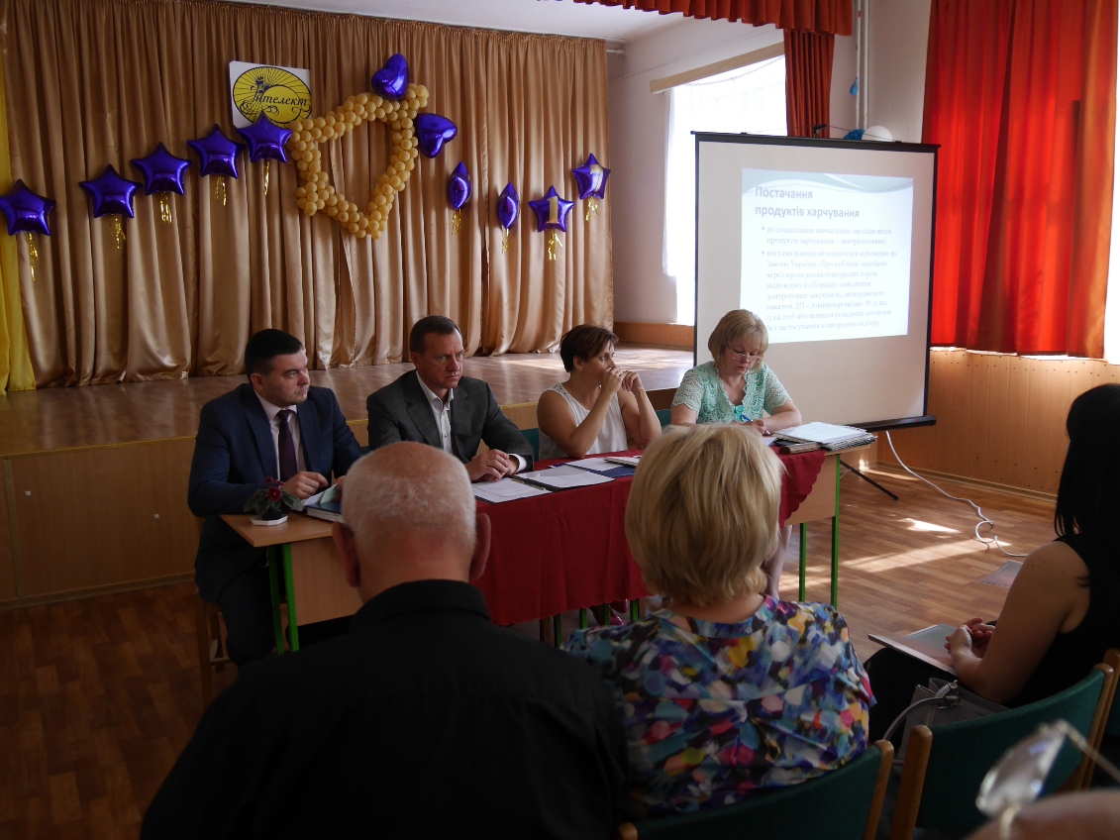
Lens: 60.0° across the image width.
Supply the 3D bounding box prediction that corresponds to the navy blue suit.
[{"bbox_3d":[-0.923,0.412,3.194,0.570,1.040,0.650,-6,10,-27],"label":"navy blue suit"}]

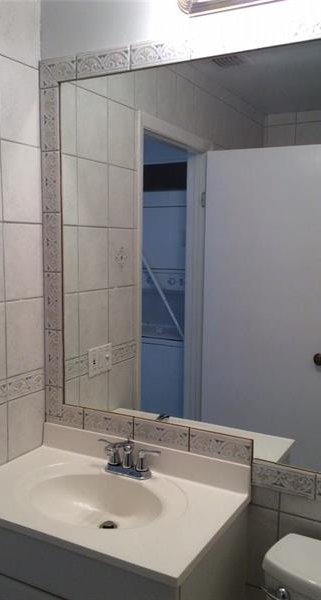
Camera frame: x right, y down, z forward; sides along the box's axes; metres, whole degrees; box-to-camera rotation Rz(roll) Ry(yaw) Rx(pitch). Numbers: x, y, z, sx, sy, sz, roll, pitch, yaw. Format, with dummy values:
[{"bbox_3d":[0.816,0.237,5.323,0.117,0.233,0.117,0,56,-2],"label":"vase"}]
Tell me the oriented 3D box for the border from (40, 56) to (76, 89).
[{"bbox_3d":[-0.332,-0.744,1.816,0.150,0.087,0.010,4,8,29],"label":"border"}]

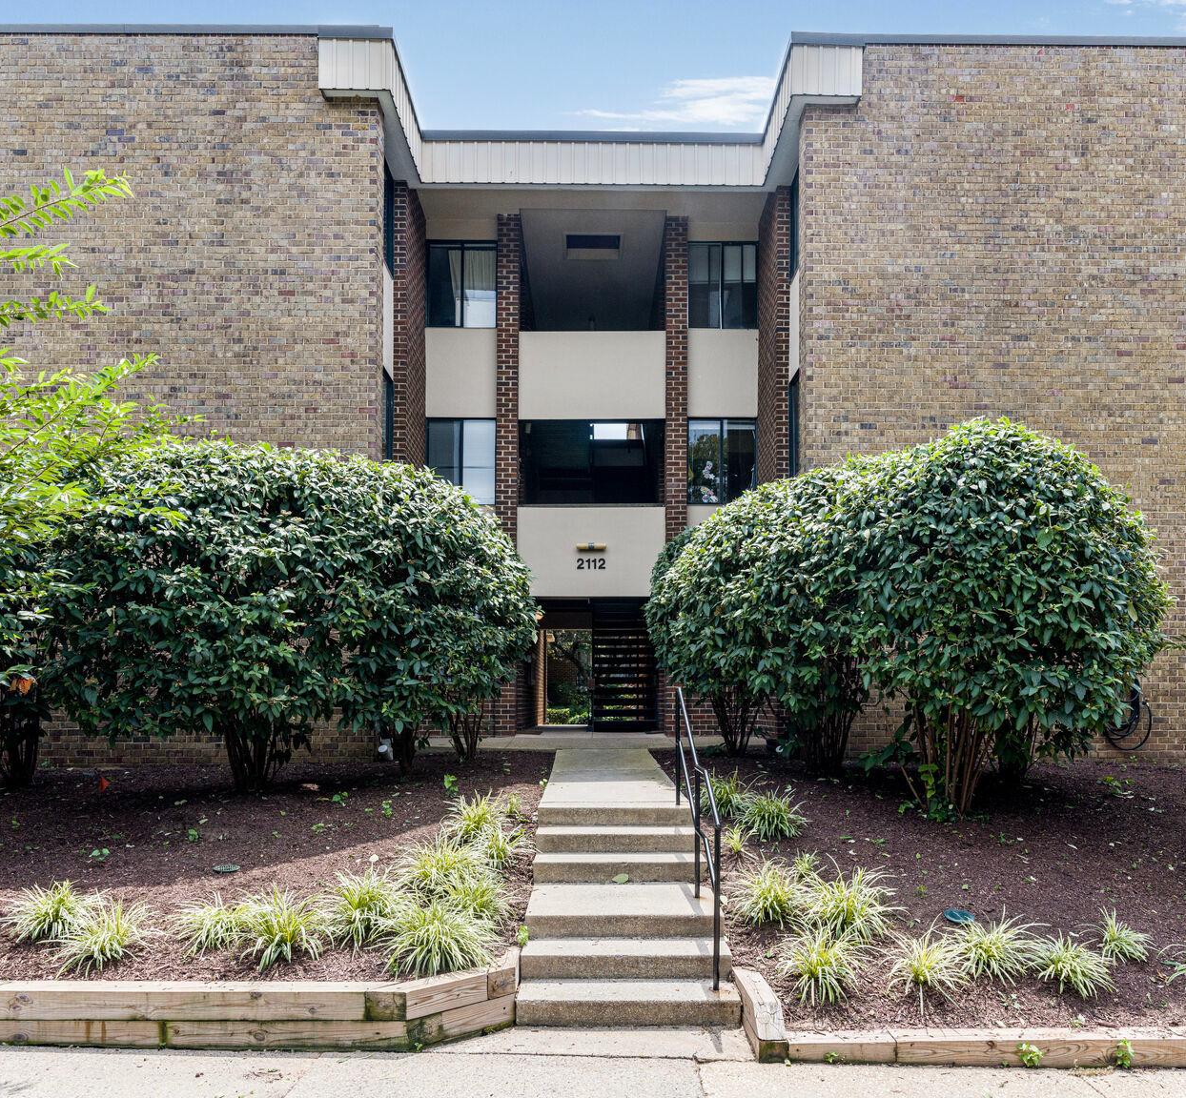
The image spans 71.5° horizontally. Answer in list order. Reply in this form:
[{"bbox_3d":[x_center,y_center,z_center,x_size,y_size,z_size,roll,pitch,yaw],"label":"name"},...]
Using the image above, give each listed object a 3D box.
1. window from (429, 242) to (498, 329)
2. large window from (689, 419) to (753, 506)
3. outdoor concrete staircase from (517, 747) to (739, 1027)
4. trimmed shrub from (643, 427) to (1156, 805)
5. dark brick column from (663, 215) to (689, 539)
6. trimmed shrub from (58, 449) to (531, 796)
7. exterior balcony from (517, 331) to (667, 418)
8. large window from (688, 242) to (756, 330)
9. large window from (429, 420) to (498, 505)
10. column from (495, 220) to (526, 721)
[{"bbox_3d":[-2.013,-4.071,12.680,1.086,1.347,0.130,0,-1,0],"label":"window"},{"bbox_3d":[1.994,-1.349,12.680,1.064,1.331,0.130,0,-1,0],"label":"large window"},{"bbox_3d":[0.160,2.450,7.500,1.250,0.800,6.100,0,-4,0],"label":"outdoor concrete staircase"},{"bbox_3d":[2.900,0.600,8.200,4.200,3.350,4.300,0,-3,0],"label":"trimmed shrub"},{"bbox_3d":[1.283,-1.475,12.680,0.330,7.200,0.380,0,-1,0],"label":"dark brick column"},{"bbox_3d":[-3.000,0.680,8.600,4.600,3.400,3.400,0,-3,0],"label":"trimmed shrub"},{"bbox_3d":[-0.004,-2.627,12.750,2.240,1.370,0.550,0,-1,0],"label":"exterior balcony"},{"bbox_3d":[2.005,-4.049,12.680,1.082,1.353,0.130,0,-1,0],"label":"large window"},{"bbox_3d":[-2.011,-1.344,12.680,1.070,1.341,0.130,0,-1,0],"label":"large window"},{"bbox_3d":[-1.291,-1.123,12.680,0.330,7.850,0.380,0,-1,0],"label":"column"}]

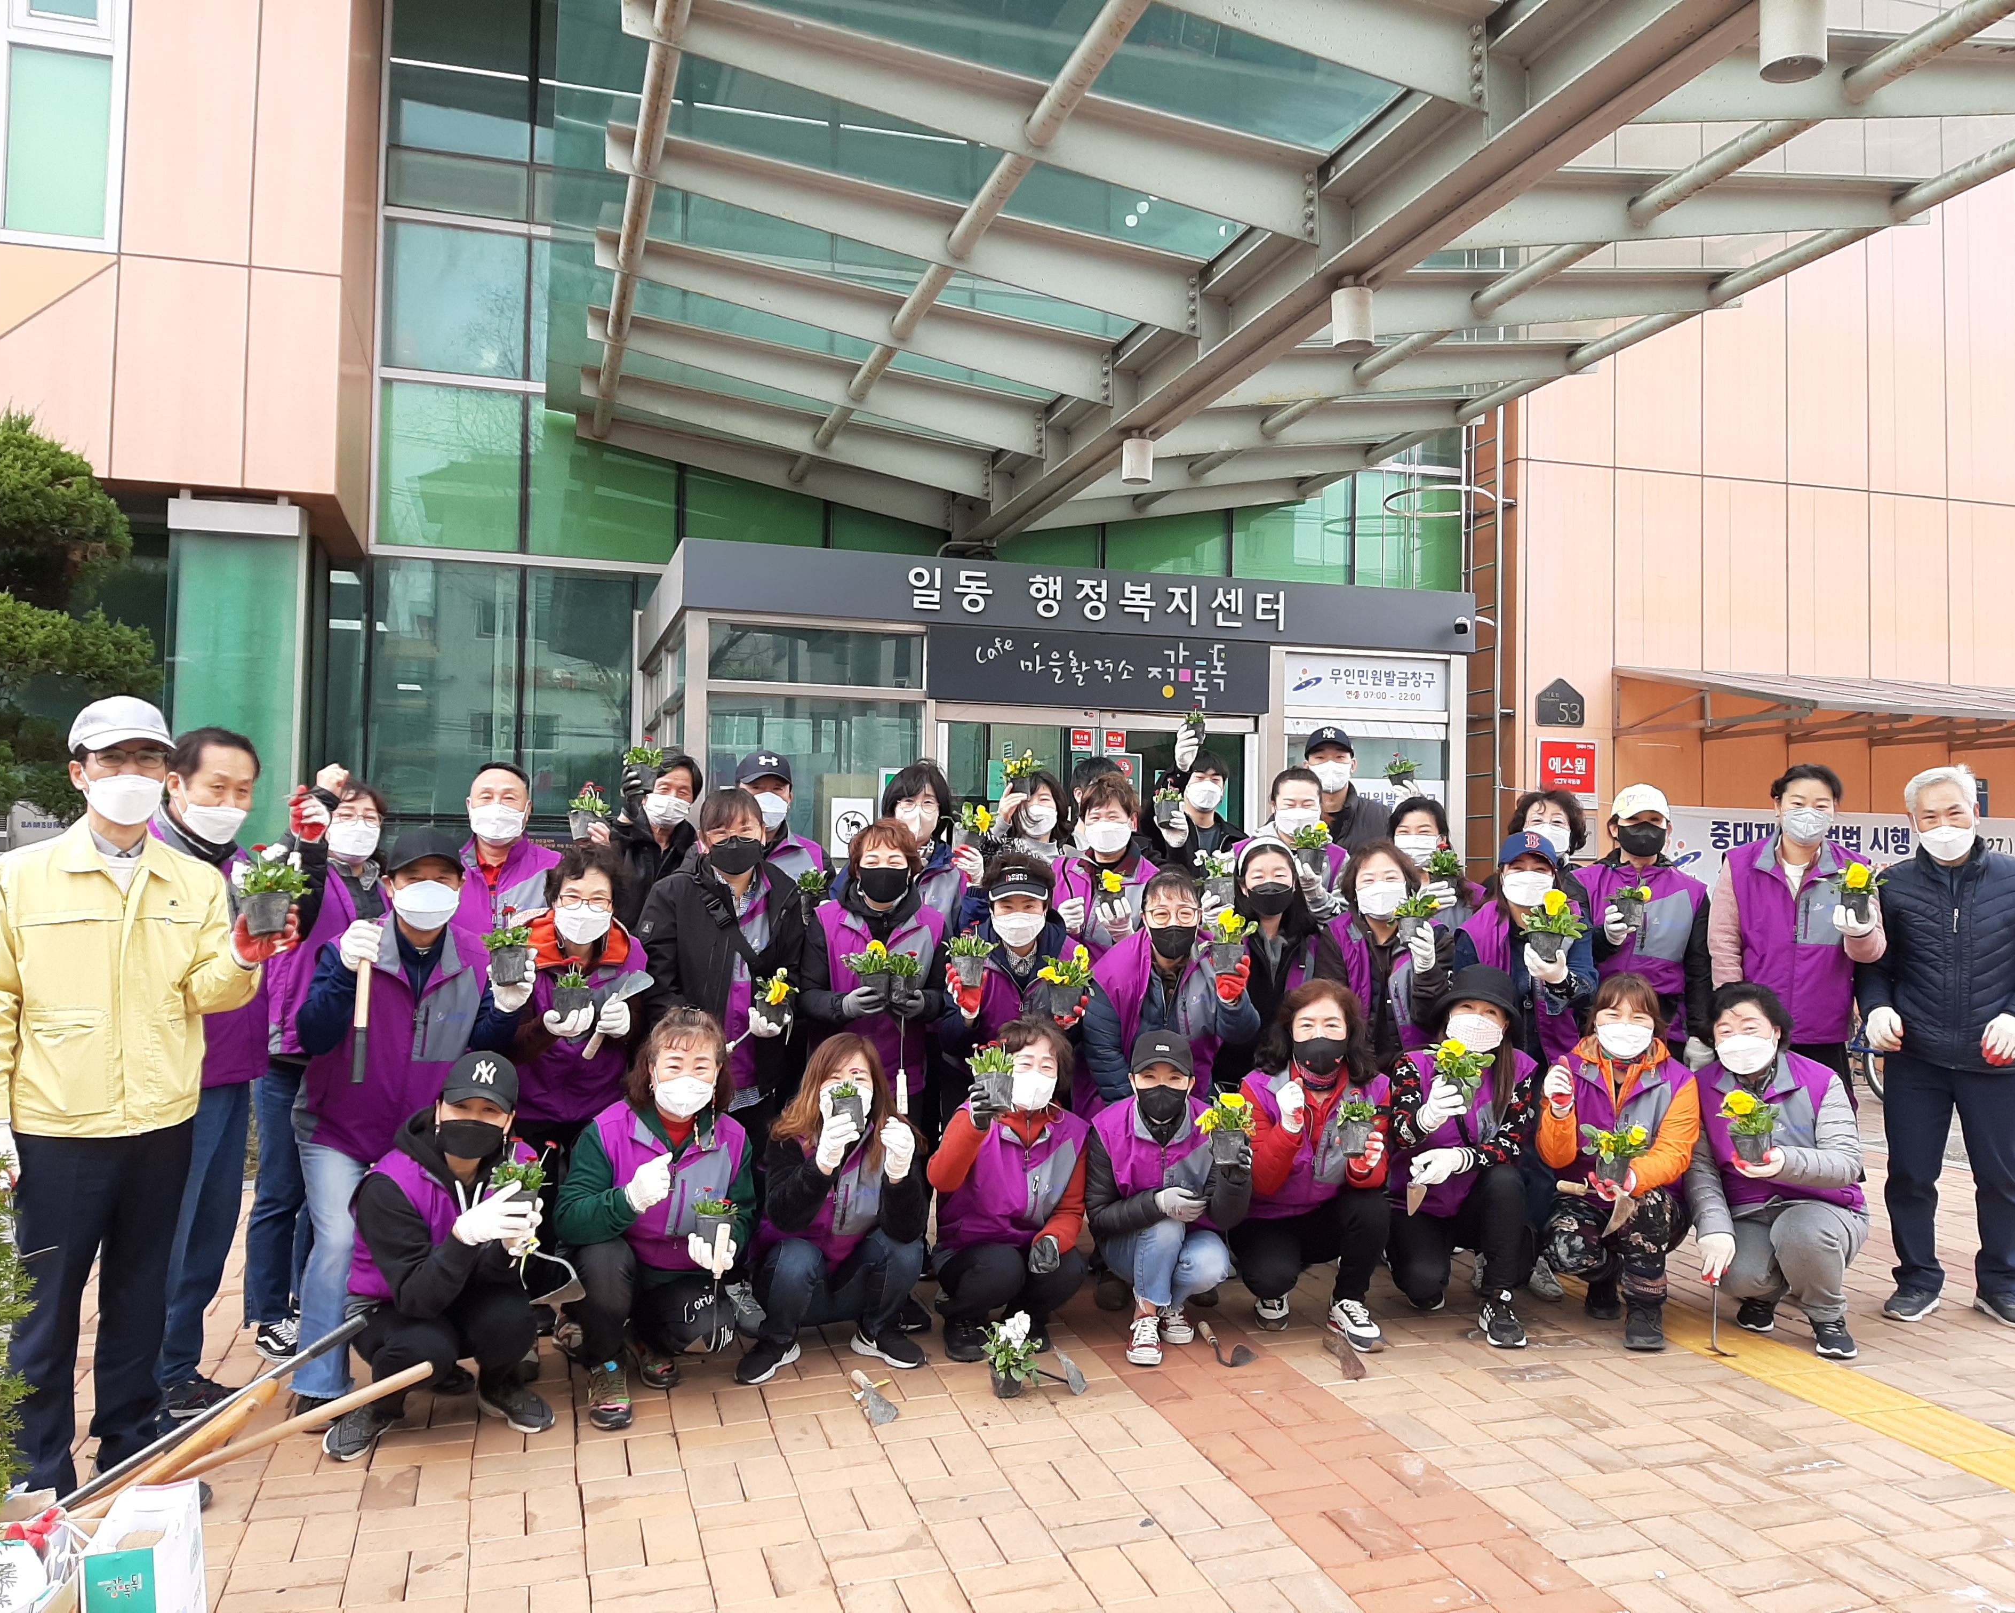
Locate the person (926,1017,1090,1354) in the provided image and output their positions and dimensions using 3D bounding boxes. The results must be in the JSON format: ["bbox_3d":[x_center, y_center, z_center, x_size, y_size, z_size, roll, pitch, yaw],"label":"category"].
[{"bbox_3d":[0.008,1.070,4.730,0.470,0.920,0.620,1,-2,-9],"label":"person"}]

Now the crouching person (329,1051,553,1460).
[{"bbox_3d":[-1.394,1.050,3.987,0.490,0.895,0.620,2,-3,-30],"label":"crouching person"}]

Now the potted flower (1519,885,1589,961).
[{"bbox_3d":[1.591,0.345,4.700,0.175,0.215,0.160,0,-2,19],"label":"potted flower"}]

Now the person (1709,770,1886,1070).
[{"bbox_3d":[2.442,0.726,5.033,0.520,1.680,0.380,0,-2,22],"label":"person"}]

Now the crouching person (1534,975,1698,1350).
[{"bbox_3d":[1.827,1.025,4.858,0.460,1.070,0.620,0,-2,19],"label":"crouching person"}]

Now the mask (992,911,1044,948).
[{"bbox_3d":[0.030,0.370,4.880,0.152,0.115,0.085,1,-2,0],"label":"mask"}]

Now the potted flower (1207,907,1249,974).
[{"bbox_3d":[0.634,0.382,4.620,0.125,0.180,0.125,1,-2,7],"label":"potted flower"}]

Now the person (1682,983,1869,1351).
[{"bbox_3d":[2.235,1.000,4.700,0.500,0.985,0.620,-1,-2,30],"label":"person"}]

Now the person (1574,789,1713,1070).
[{"bbox_3d":[2.100,0.720,5.350,0.460,1.590,0.340,0,-2,26],"label":"person"}]

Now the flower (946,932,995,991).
[{"bbox_3d":[-0.103,0.433,4.500,0.135,0.165,0.130,1,-2,-2],"label":"flower"}]

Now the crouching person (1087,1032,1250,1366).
[{"bbox_3d":[0.458,1.080,4.680,0.460,0.895,0.620,0,-2,0],"label":"crouching person"}]

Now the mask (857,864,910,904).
[{"bbox_3d":[-0.368,0.229,4.780,0.145,0.110,0.085,1,-2,-4],"label":"mask"}]

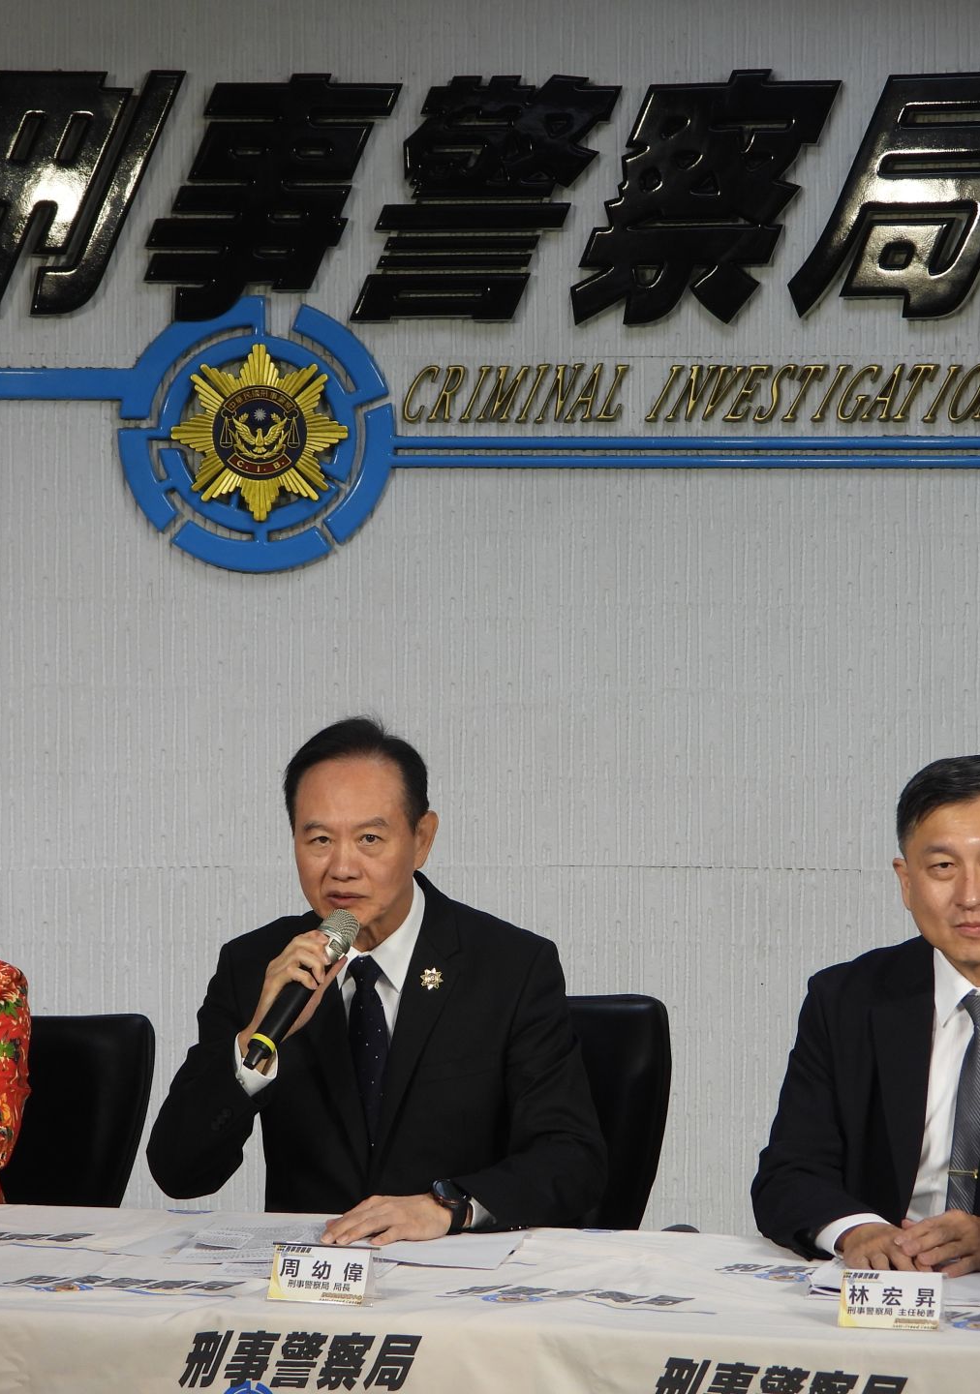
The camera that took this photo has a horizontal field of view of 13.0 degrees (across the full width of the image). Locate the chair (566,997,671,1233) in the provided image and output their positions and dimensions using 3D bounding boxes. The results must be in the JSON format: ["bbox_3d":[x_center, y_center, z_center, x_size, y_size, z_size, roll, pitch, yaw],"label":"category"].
[{"bbox_3d":[-0.040,0.883,5.428,0.620,0.970,0.640,1,3,12],"label":"chair"}]

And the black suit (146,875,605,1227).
[{"bbox_3d":[-0.140,0.577,5.223,0.540,0.680,0.440,1,3,13],"label":"black suit"}]

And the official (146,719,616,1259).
[{"bbox_3d":[-0.150,0.705,5.159,0.550,1.350,0.720,1,3,13],"label":"official"}]

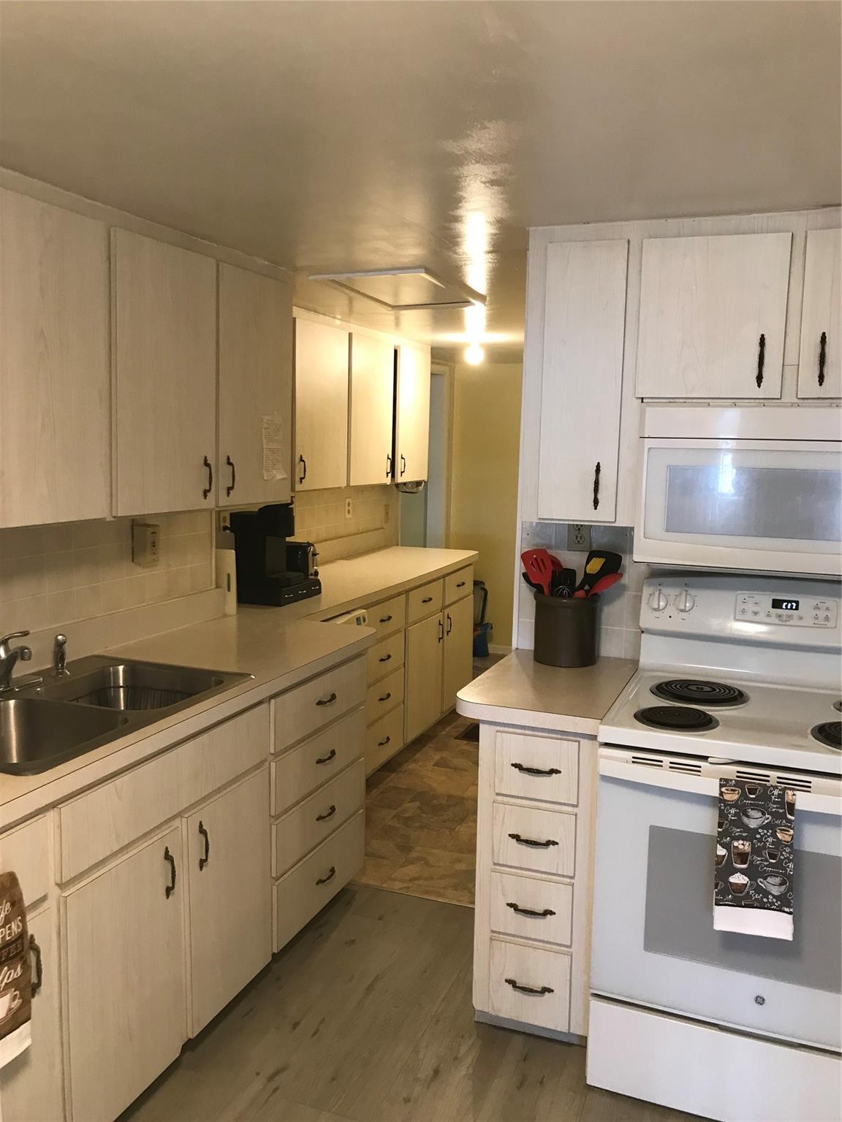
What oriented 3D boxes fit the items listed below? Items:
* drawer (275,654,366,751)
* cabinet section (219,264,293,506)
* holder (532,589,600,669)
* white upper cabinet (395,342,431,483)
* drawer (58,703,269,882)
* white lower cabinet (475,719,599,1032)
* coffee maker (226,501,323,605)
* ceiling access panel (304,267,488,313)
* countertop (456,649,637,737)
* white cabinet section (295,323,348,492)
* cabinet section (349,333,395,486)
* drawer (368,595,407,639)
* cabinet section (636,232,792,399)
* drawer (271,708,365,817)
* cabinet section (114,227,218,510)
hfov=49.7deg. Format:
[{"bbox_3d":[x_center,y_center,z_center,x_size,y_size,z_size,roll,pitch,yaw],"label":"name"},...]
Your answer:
[{"bbox_3d":[-0.497,0.416,2.892,0.450,0.159,0.610,4,8,21],"label":"drawer"},{"bbox_3d":[-0.673,-0.559,2.974,0.325,0.726,0.420,4,9,22],"label":"cabinet section"},{"bbox_3d":[0.432,0.198,2.714,0.192,0.206,0.192,4,8,21],"label":"holder"},{"bbox_3d":[-0.177,-0.833,5.151,0.305,0.748,0.515,4,8,21],"label":"white upper cabinet"},{"bbox_3d":[-0.754,0.498,2.205,0.430,0.160,0.785,4,8,21],"label":"drawer"},{"bbox_3d":[0.389,0.803,2.572,0.302,0.874,0.620,4,8,21],"label":"white lower cabinet"},{"bbox_3d":[-0.600,-0.042,3.700,0.270,0.388,0.340,4,8,21],"label":"coffee maker"},{"bbox_3d":[-0.054,-0.971,3.263,0.410,0.033,0.750,4,8,21],"label":"ceiling access panel"},{"bbox_3d":[0.370,0.346,2.521,0.390,0.041,0.652,4,8,21],"label":"countertop"},{"bbox_3d":[-0.574,-0.676,4.000,0.325,0.697,0.475,4,9,22],"label":"white cabinet section"},{"bbox_3d":[-0.378,-0.735,4.470,0.325,0.693,0.460,4,9,22],"label":"cabinet section"},{"bbox_3d":[-0.354,0.241,4.233,0.450,0.157,0.445,4,8,21],"label":"drawer"},{"bbox_3d":[0.778,-0.622,2.393,0.350,0.391,0.323,4,9,22],"label":"cabinet section"},{"bbox_3d":[-0.502,0.597,2.913,0.450,0.167,0.605,4,8,21],"label":"drawer"},{"bbox_3d":[-0.843,-0.508,2.566,0.325,0.722,0.430,4,9,22],"label":"cabinet section"}]

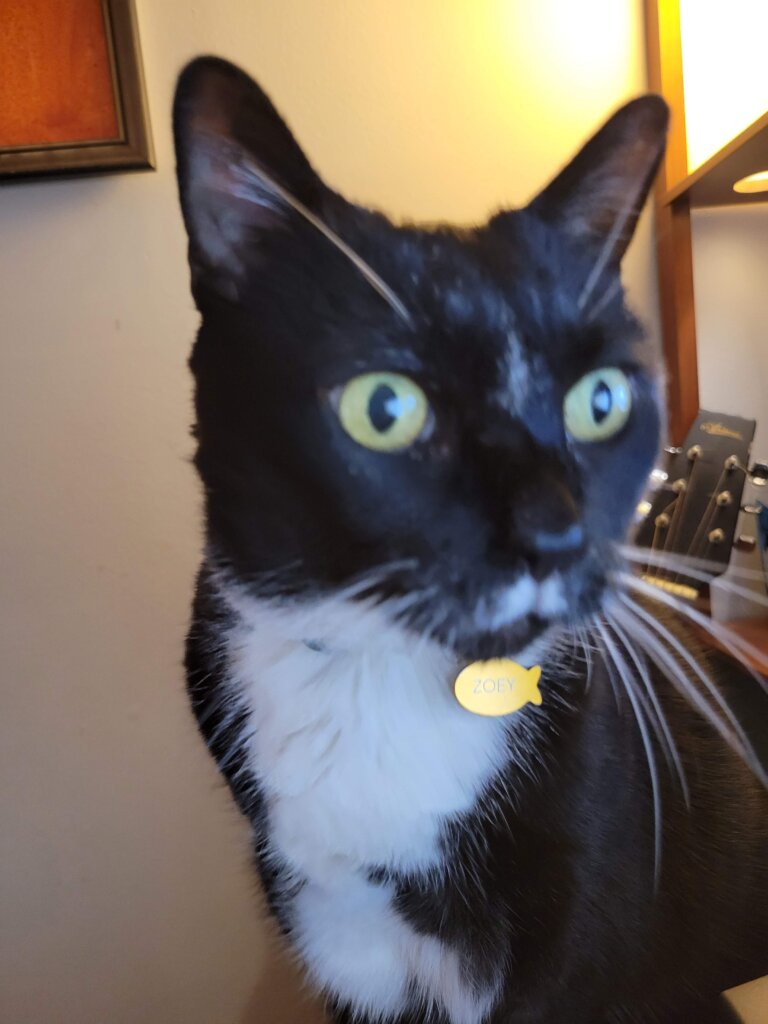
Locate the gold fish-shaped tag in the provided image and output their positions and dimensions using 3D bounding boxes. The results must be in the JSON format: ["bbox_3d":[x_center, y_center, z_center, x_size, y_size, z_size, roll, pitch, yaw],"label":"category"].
[{"bbox_3d":[0.032,0.048,0.212,0.024,0.016,0.002,-2,3,-3],"label":"gold fish-shaped tag"}]

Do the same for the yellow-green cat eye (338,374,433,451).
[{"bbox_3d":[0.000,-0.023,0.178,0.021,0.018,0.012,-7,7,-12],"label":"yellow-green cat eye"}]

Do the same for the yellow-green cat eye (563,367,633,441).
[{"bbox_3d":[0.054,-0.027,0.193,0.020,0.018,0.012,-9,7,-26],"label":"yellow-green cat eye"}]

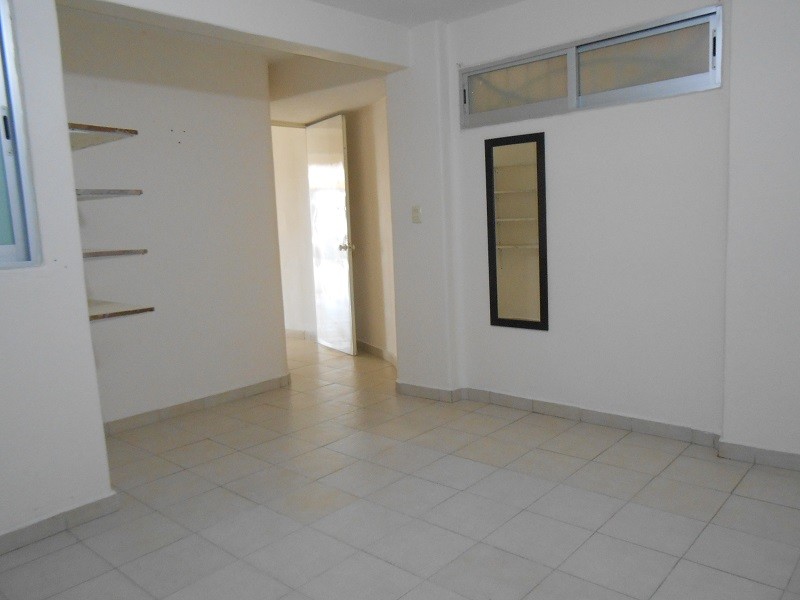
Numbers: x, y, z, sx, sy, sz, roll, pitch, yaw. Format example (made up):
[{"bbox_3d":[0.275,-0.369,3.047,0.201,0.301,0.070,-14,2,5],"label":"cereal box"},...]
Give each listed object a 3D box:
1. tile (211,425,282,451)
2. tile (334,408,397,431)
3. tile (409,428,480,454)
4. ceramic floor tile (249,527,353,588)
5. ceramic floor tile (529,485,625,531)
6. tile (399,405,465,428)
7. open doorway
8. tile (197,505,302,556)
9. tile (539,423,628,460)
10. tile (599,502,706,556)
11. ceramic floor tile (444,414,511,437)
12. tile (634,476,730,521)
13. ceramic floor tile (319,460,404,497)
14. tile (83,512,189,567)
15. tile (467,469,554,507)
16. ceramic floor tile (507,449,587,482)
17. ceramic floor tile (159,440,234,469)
[{"bbox_3d":[-0.860,0.790,3.413,0.304,0.009,0.304,3,9,42],"label":"tile"},{"bbox_3d":[-0.230,0.739,3.723,0.306,0.010,0.306,4,9,41],"label":"tile"},{"bbox_3d":[0.231,0.757,3.253,0.304,0.009,0.304,3,9,42],"label":"tile"},{"bbox_3d":[-0.355,0.912,2.147,0.304,0.009,0.304,3,9,42],"label":"ceramic floor tile"},{"bbox_3d":[0.718,0.838,2.433,0.302,0.010,0.302,4,9,41],"label":"ceramic floor tile"},{"bbox_3d":[0.232,0.727,3.788,0.313,0.010,0.313,3,9,42],"label":"tile"},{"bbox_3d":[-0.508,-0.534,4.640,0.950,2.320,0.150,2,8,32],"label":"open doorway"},{"bbox_3d":[-0.579,0.904,2.350,0.302,0.010,0.302,4,9,41],"label":"tile"},{"bbox_3d":[0.925,0.757,3.156,0.306,0.010,0.350,4,9,41],"label":"tile"},{"bbox_3d":[0.939,0.844,2.212,0.304,0.009,0.304,3,9,42],"label":"tile"},{"bbox_3d":[0.441,0.731,3.543,0.306,0.010,0.306,4,9,41],"label":"ceramic floor tile"},{"bbox_3d":[1.147,0.815,2.466,0.302,0.010,0.302,4,9,41],"label":"tile"},{"bbox_3d":[-0.177,0.833,2.793,0.302,0.010,0.302,4,9,41],"label":"ceramic floor tile"},{"bbox_3d":[-1.030,0.938,2.364,0.306,0.010,0.306,4,9,41],"label":"tile"},{"bbox_3d":[0.483,0.818,2.620,0.304,0.009,0.304,3,9,42],"label":"tile"},{"bbox_3d":[0.698,0.797,2.902,0.306,0.010,0.306,4,9,41],"label":"ceramic floor tile"},{"bbox_3d":[-1.063,0.825,3.188,0.304,0.009,0.304,3,9,42],"label":"ceramic floor tile"}]

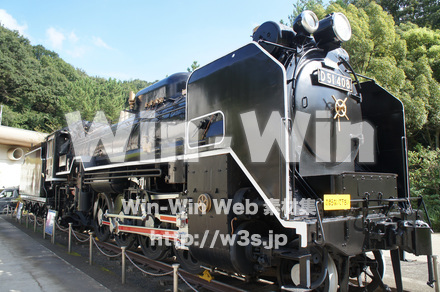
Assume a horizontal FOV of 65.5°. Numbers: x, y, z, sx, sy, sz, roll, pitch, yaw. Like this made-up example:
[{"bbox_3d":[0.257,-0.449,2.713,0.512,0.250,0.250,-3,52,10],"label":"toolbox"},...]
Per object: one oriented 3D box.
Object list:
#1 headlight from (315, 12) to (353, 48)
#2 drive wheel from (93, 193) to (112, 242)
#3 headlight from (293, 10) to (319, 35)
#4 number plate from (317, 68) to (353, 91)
[{"bbox_3d":[1.580,-1.617,4.925,0.418,0.449,0.449,4,-8,-38],"label":"headlight"},{"bbox_3d":[-3.445,2.094,10.082,0.160,1.410,1.410,4,-8,-38],"label":"drive wheel"},{"bbox_3d":[1.158,-1.660,4.690,0.316,0.316,0.255,4,-8,-34],"label":"headlight"},{"bbox_3d":[1.633,-0.916,4.819,0.796,0.204,0.041,4,-8,-38],"label":"number plate"}]

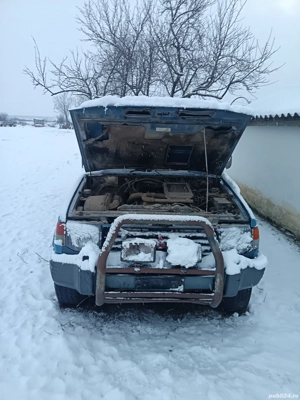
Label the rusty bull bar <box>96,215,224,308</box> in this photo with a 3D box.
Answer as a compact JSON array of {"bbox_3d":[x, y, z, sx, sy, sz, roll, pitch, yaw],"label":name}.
[{"bbox_3d":[0.071,0.440,1.958,0.867,0.617,0.224,1,15,-1],"label":"rusty bull bar"}]

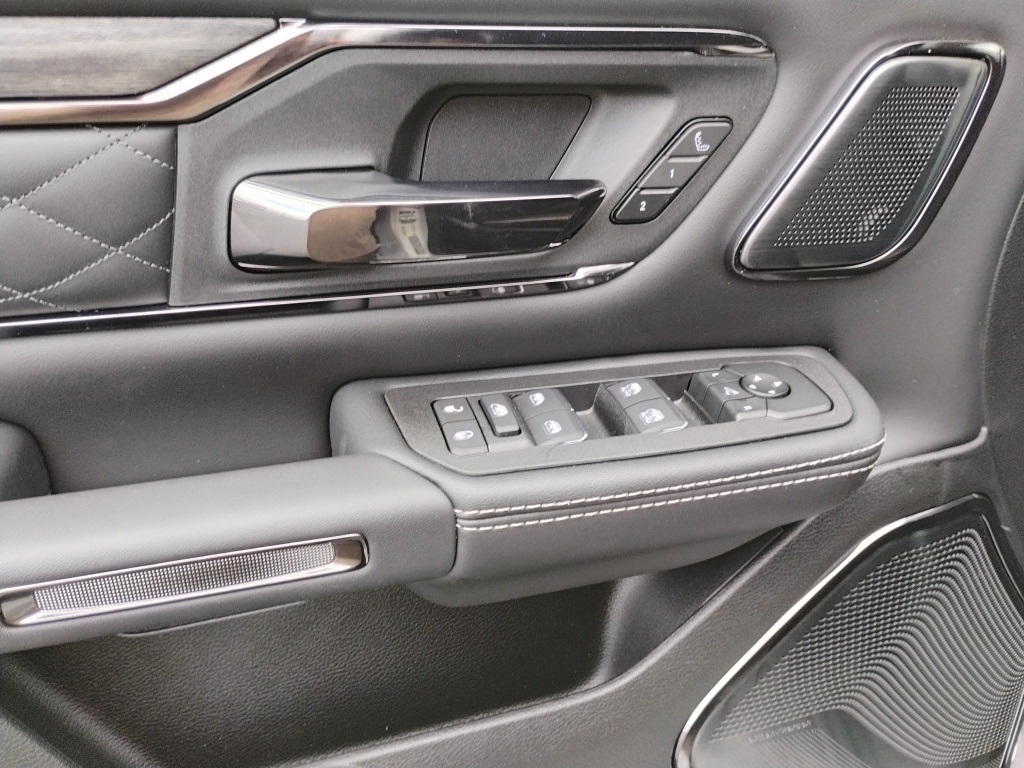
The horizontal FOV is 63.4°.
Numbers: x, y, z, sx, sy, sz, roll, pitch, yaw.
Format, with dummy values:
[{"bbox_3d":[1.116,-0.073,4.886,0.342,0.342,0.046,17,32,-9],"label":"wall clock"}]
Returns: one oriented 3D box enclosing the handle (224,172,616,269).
[{"bbox_3d":[-0.039,-0.066,0.358,0.156,0.039,0.047,-6,32,-15],"label":"handle"}]

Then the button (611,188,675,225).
[{"bbox_3d":[0.065,-0.086,0.404,0.030,0.017,0.007,-6,32,-15],"label":"button"}]

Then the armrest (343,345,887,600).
[{"bbox_3d":[0.049,0.041,0.409,0.257,0.068,0.093,-6,32,-15],"label":"armrest"}]

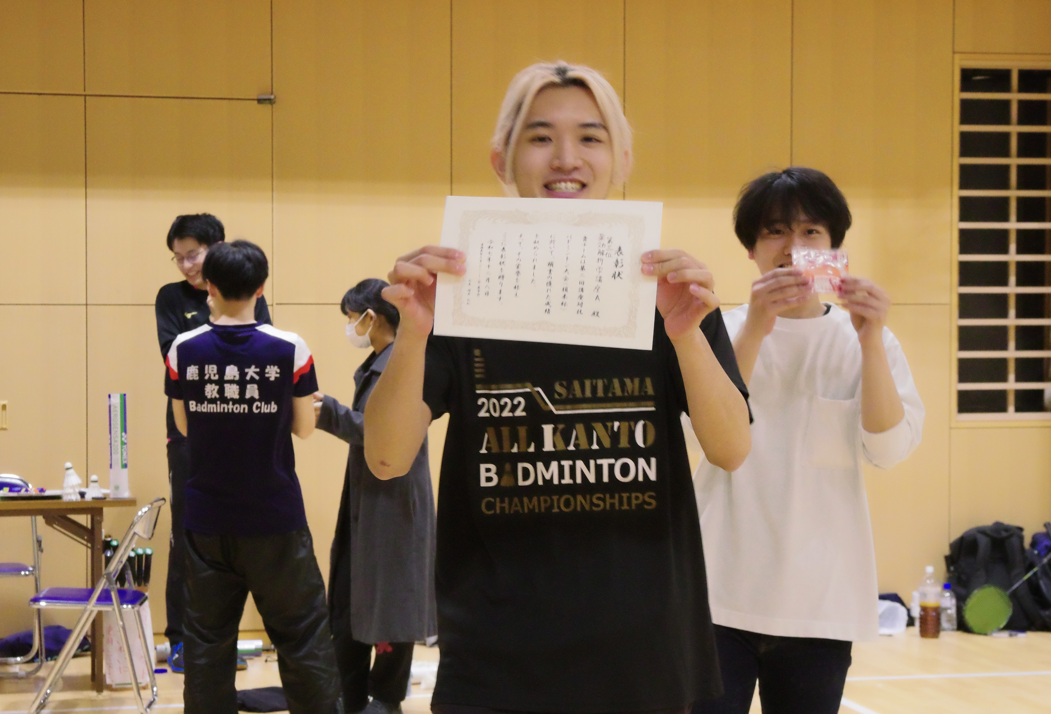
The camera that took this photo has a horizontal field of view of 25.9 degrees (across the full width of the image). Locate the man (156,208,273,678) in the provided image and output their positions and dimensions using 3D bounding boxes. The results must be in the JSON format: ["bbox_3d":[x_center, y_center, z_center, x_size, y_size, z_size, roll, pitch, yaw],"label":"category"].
[{"bbox_3d":[-1.212,0.328,8.880,0.450,1.755,0.340,0,2,4],"label":"man"}]

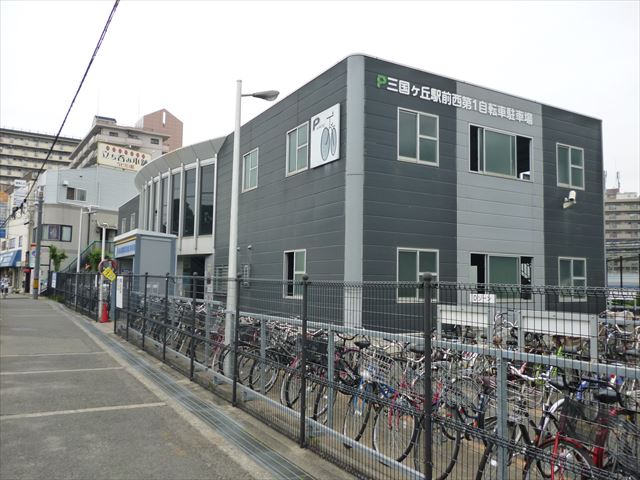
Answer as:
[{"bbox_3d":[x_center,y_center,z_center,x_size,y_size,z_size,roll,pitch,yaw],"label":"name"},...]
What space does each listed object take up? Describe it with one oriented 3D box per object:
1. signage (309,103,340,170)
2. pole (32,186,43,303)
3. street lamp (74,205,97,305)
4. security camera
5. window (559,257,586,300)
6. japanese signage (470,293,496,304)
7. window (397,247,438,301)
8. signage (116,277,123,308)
[{"bbox_3d":[0.175,-2.977,15.012,0.100,1.570,1.620,3,-5,-30],"label":"signage"},{"bbox_3d":[-19.859,0.221,36.602,0.340,7.900,0.340,3,-5,-30],"label":"pole"},{"bbox_3d":[-13.606,0.928,30.086,0.850,5.730,0.250,3,-5,-30],"label":"street lamp"},{"bbox_3d":[8.682,-1.408,17.994,0.380,0.550,0.480,0,-4,9],"label":"security camera"},{"bbox_3d":[8.913,1.396,18.224,1.560,1.580,0.120,3,-5,-30],"label":"window"},{"bbox_3d":[3.898,1.410,12.402,0.040,0.210,0.760,3,-5,-30],"label":"japanese signage"},{"bbox_3d":[2.810,1.016,14.735,1.540,1.550,0.120,3,-5,-30],"label":"window"},{"bbox_3d":[-6.252,1.634,16.174,0.030,0.980,1.020,3,-5,-30],"label":"signage"}]

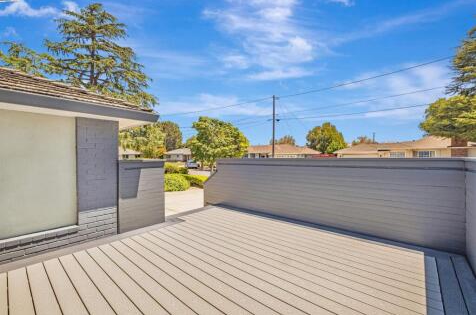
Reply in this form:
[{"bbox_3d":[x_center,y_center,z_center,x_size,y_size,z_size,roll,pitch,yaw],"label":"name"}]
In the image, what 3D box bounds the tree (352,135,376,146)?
[{"bbox_3d":[35.100,-2.100,55.000,7.300,8.000,7.300,0,0,0],"label":"tree"}]

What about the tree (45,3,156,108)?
[{"bbox_3d":[-15.600,-7.700,22.000,12.300,18.700,12.300,0,0,0],"label":"tree"}]

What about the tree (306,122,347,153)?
[{"bbox_3d":[20.500,-3.250,46.000,9.200,10.200,9.200,0,0,0],"label":"tree"}]

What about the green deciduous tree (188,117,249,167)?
[{"bbox_3d":[-1.950,-1.190,20.000,5.800,5.700,5.600,0,0,0],"label":"green deciduous tree"}]

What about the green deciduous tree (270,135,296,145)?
[{"bbox_3d":[13.800,-2.350,60.000,8.000,8.600,8.000,0,0,0],"label":"green deciduous tree"}]

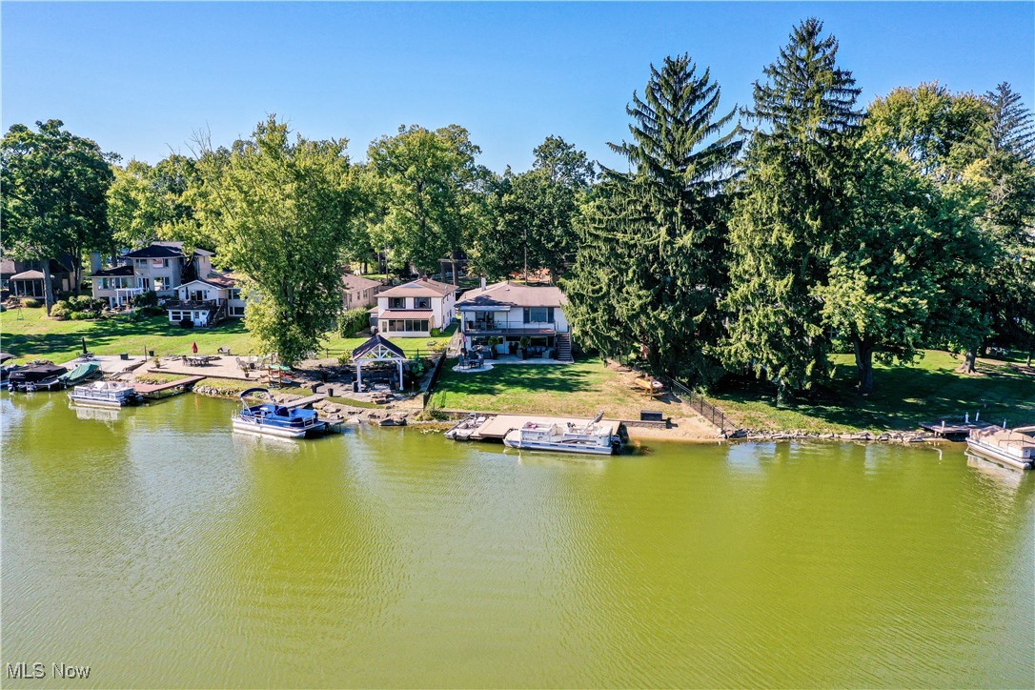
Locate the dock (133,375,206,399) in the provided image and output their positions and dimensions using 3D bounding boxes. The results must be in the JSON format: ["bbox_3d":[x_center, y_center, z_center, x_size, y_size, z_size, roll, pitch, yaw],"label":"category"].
[{"bbox_3d":[-30.462,3.758,70.446,2.000,0.750,7.460,3,9,17],"label":"dock"}]

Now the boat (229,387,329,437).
[{"bbox_3d":[-16.902,4.681,56.514,6.600,2.700,2.600,4,9,27],"label":"boat"}]

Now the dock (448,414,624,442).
[{"bbox_3d":[1.800,5.936,54.602,10.200,0.800,5.400,2,8,11],"label":"dock"}]

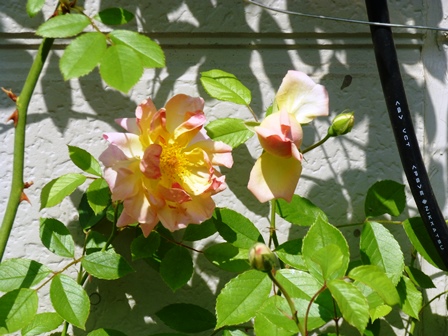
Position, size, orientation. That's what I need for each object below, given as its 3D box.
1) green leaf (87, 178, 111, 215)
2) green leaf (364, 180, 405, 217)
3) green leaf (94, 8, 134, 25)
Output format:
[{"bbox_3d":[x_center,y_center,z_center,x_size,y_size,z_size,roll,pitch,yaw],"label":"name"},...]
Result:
[{"bbox_3d":[-0.085,0.019,1.165,0.017,0.026,0.008,7,-14,2],"label":"green leaf"},{"bbox_3d":[0.103,0.020,1.100,0.034,0.025,0.006,-38,0,-25],"label":"green leaf"},{"bbox_3d":[-0.080,-0.110,1.250,0.029,0.012,0.016,2,50,2],"label":"green leaf"}]

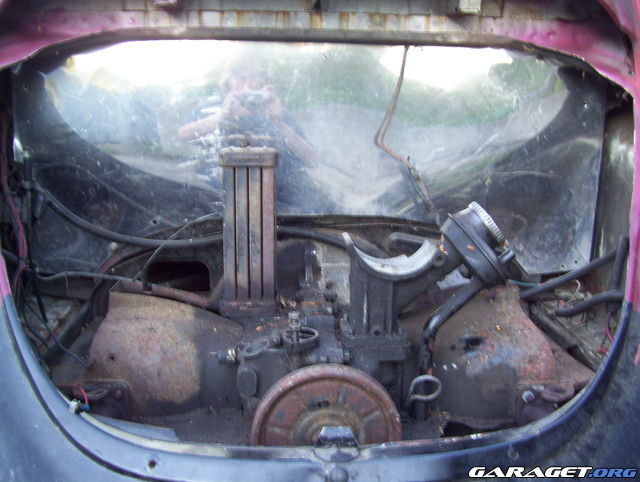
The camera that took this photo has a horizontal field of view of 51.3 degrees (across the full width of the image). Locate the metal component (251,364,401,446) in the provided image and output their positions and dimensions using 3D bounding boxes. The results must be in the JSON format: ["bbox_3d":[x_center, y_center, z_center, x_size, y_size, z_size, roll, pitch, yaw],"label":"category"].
[{"bbox_3d":[0.006,0.230,0.780,0.173,0.173,0.038,-1,10,-5],"label":"metal component"}]

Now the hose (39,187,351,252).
[{"bbox_3d":[-0.180,-0.031,1.032,0.487,0.111,0.042,-1,10,-5],"label":"hose"}]

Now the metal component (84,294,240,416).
[{"bbox_3d":[-0.203,0.158,0.920,0.195,0.108,0.240,-1,10,-5],"label":"metal component"}]

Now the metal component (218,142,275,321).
[{"bbox_3d":[-0.103,-0.019,0.961,0.079,0.236,0.075,-1,10,-5],"label":"metal component"}]

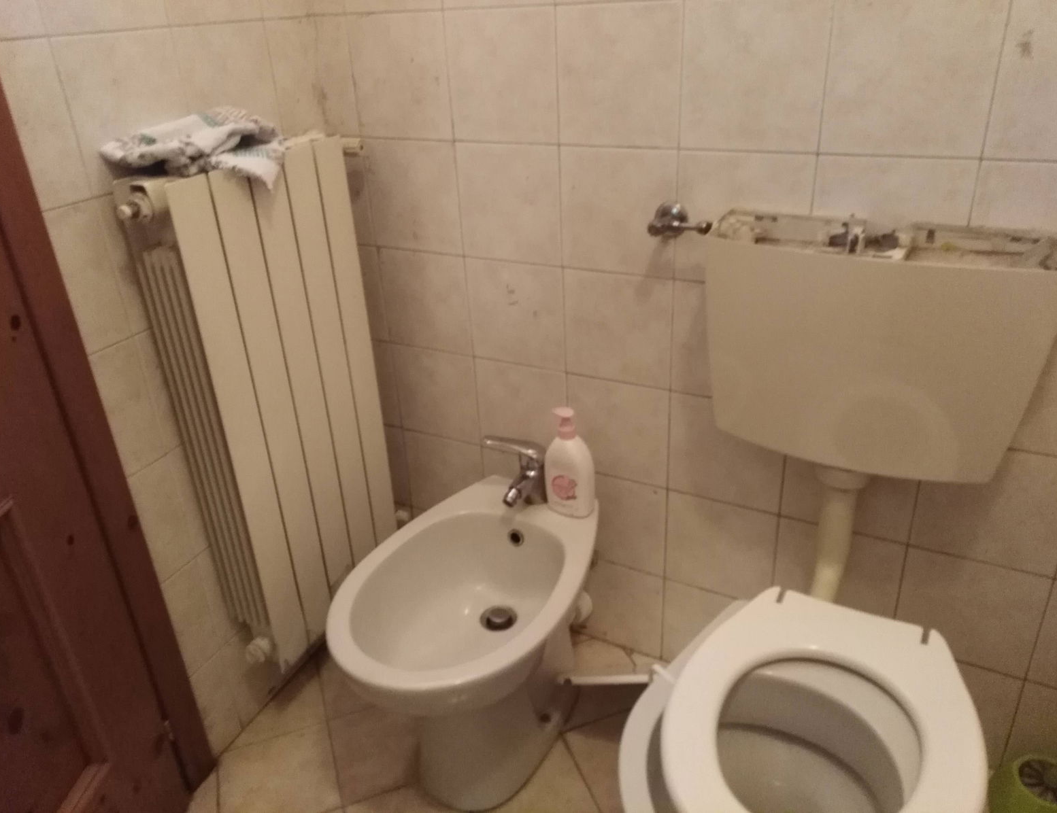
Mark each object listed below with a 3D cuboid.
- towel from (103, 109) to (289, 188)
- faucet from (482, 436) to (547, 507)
[{"bbox_3d":[-0.464,-0.363,1.187,0.125,0.110,0.310,10,29,24],"label":"towel"},{"bbox_3d":[-0.016,0.113,1.430,0.060,0.152,0.125,17,33,35],"label":"faucet"}]

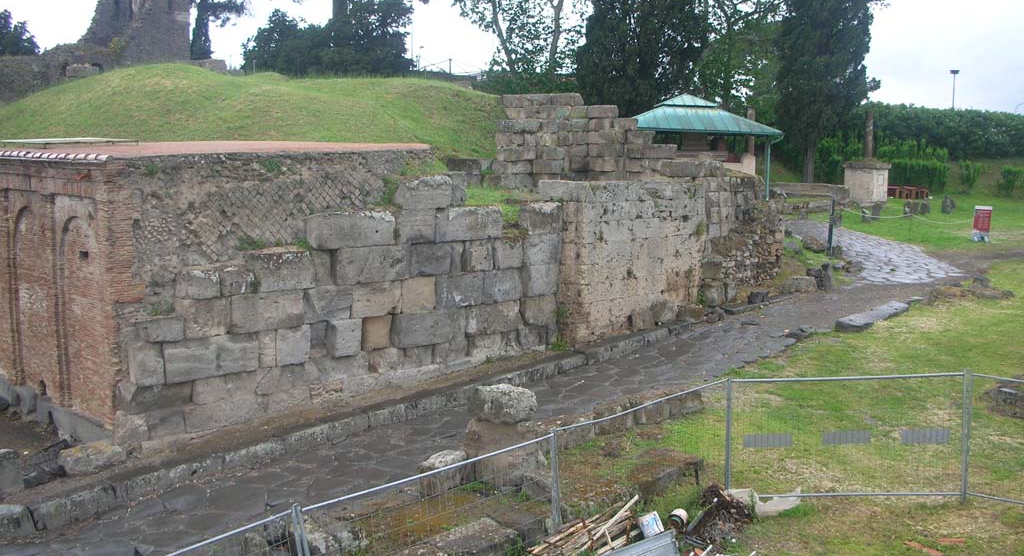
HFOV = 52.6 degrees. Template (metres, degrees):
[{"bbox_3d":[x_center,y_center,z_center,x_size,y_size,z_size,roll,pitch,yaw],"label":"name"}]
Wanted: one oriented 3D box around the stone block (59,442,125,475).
[{"bbox_3d":[-6.338,2.700,15.641,0.900,0.300,0.400,-5,9,-33],"label":"stone block"}]

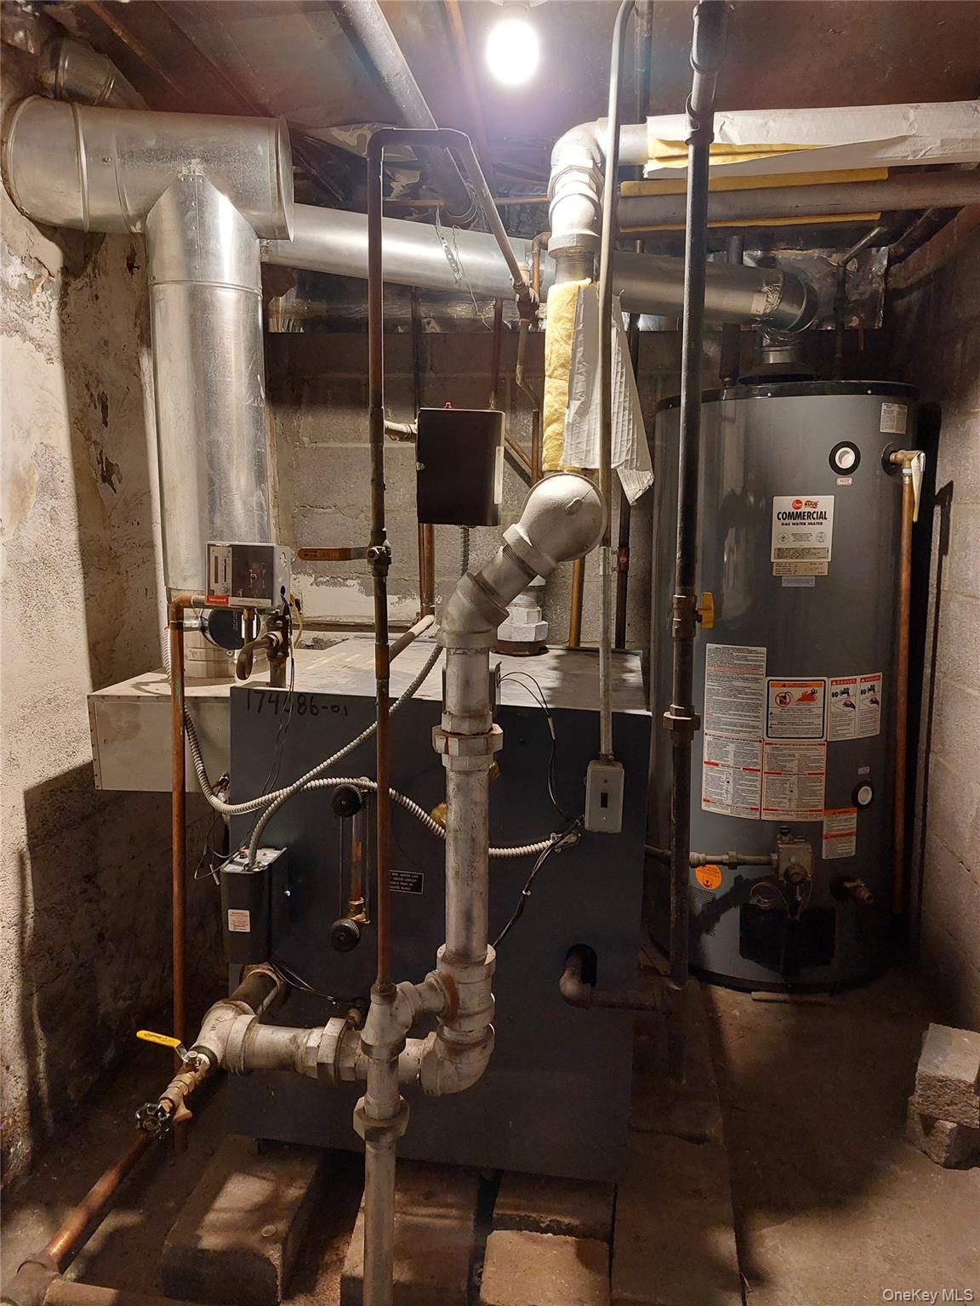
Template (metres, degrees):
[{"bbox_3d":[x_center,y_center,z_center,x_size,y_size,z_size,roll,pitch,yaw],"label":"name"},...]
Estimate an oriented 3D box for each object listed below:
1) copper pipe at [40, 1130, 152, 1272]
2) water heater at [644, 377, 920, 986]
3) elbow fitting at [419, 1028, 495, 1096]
[{"bbox_3d":[-0.614,0.860,1.465,0.031,0.031,0.350,0,4,4],"label":"copper pipe"},{"bbox_3d":[0.748,0.068,2.400,0.645,1.445,0.670,1,8,11],"label":"water heater"},{"bbox_3d":[-0.047,0.579,1.280,0.105,0.094,0.080,0,7,0],"label":"elbow fitting"}]

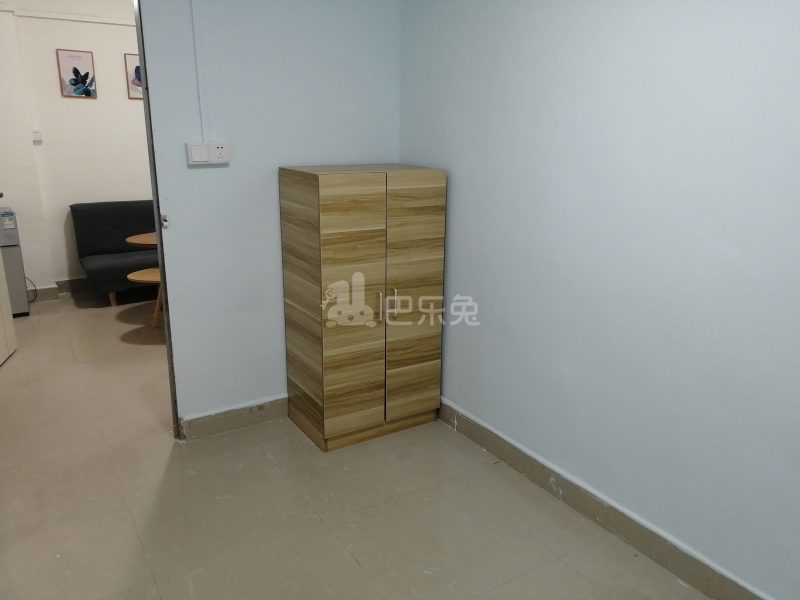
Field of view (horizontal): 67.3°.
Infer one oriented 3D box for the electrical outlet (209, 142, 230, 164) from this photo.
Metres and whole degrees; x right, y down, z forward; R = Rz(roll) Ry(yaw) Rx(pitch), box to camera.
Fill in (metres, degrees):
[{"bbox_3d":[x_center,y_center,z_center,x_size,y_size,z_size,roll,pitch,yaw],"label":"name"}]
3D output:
[{"bbox_3d":[-0.783,-0.634,2.601,0.086,0.086,0.034,-8,17,-31],"label":"electrical outlet"}]

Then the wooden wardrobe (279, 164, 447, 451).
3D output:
[{"bbox_3d":[-0.174,0.005,2.889,0.638,1.235,0.420,-9,18,-31],"label":"wooden wardrobe"}]

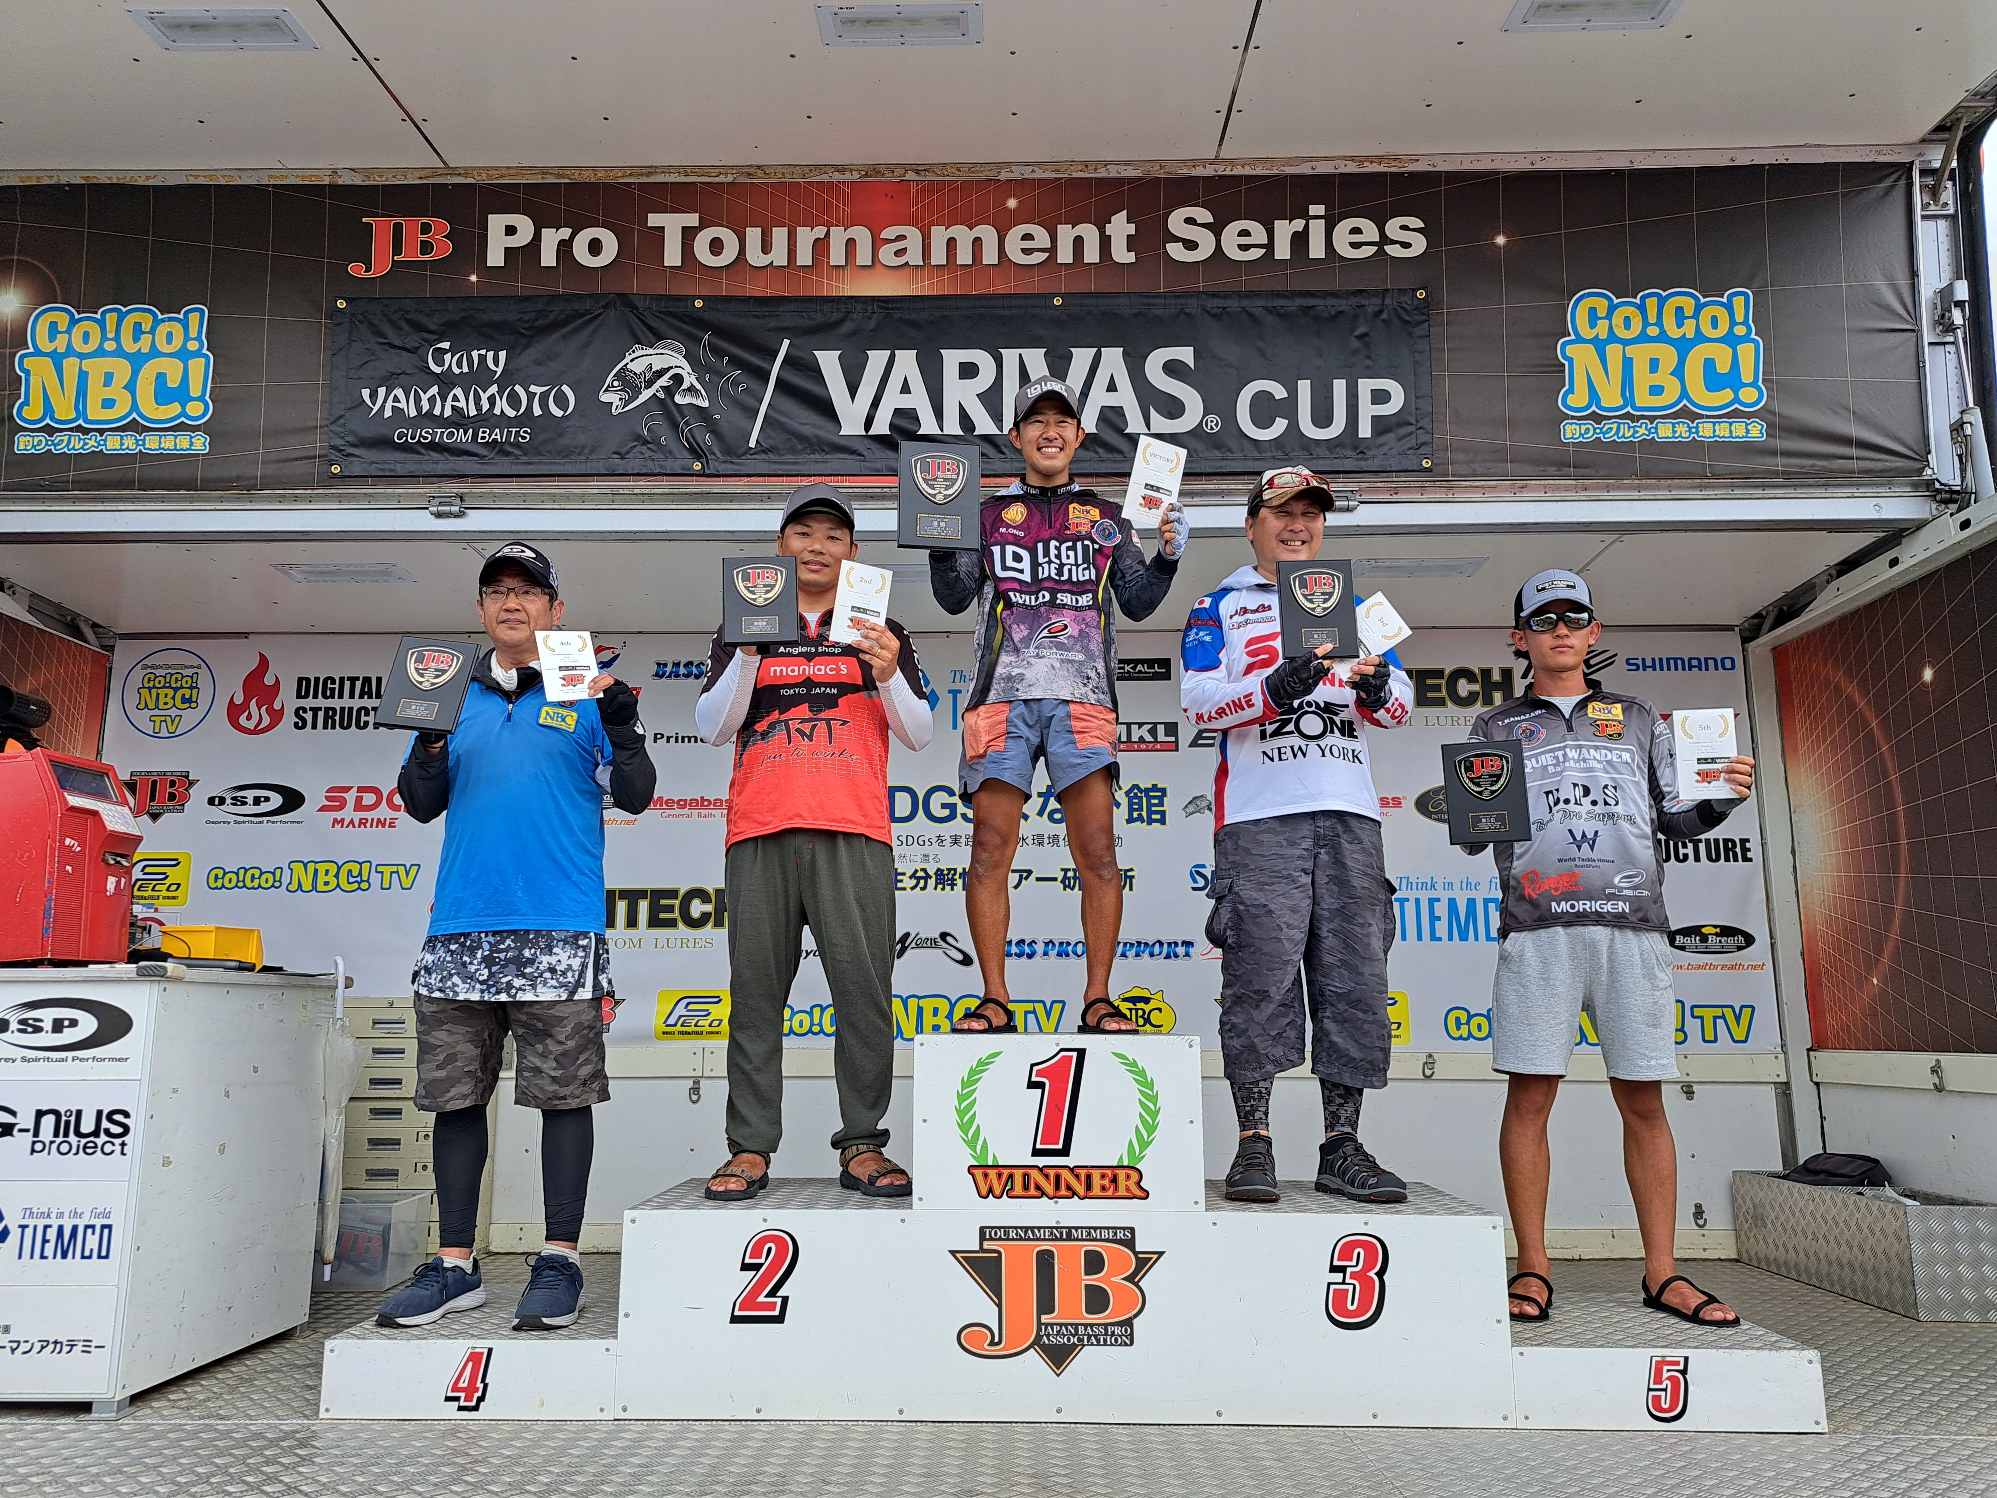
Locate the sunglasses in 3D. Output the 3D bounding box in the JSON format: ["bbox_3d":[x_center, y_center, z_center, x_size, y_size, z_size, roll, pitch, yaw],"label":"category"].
[{"bbox_3d":[1.375,-0.302,3.419,0.148,0.050,0.152,-3,-8,15],"label":"sunglasses"}]

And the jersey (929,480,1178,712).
[{"bbox_3d":[0.137,-0.385,3.484,0.611,0.592,0.330,1,-11,-3],"label":"jersey"}]

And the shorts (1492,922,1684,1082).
[{"bbox_3d":[1.384,0.578,3.293,0.410,0.420,0.270,-3,-11,16],"label":"shorts"}]

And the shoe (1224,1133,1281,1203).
[{"bbox_3d":[0.585,0.960,3.191,0.115,0.125,0.285,-2,-11,13],"label":"shoe"}]

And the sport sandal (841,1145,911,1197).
[{"bbox_3d":[-0.285,0.974,3.219,0.107,0.105,0.270,5,-12,-22],"label":"sport sandal"}]

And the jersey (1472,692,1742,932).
[{"bbox_3d":[1.424,0.136,3.327,0.580,0.630,0.360,-3,-11,15],"label":"jersey"}]

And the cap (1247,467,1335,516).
[{"bbox_3d":[0.738,-0.649,3.461,0.180,0.135,0.265,0,-6,0],"label":"cap"}]

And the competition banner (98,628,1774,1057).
[{"bbox_3d":[-0.304,0.317,5.097,6.160,1.545,0.020,0,-11,1],"label":"competition banner"}]

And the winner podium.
[{"bbox_3d":[0.144,1.056,3.197,3.075,0.778,0.607,0,-11,1],"label":"winner podium"}]

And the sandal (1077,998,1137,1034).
[{"bbox_3d":[0.263,0.637,3.293,0.100,0.085,0.260,5,-12,-23],"label":"sandal"}]

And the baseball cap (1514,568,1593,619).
[{"bbox_3d":[1.367,-0.407,3.424,0.178,0.138,0.262,-3,-5,16],"label":"baseball cap"}]

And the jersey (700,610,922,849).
[{"bbox_3d":[-0.450,-0.063,3.401,0.550,0.620,0.320,1,-11,-4],"label":"jersey"}]

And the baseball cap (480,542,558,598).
[{"bbox_3d":[-1.213,-0.459,3.496,0.175,0.130,0.260,1,-1,-6],"label":"baseball cap"}]

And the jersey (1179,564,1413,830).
[{"bbox_3d":[0.732,-0.129,3.411,0.528,0.652,0.380,0,-11,-2],"label":"jersey"}]

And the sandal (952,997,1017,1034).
[{"bbox_3d":[-0.032,0.638,3.299,0.100,0.085,0.260,-5,-12,26],"label":"sandal"}]

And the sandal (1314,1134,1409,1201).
[{"bbox_3d":[0.842,0.973,3.220,0.110,0.125,0.290,4,-12,-18],"label":"sandal"}]

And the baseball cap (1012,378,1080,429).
[{"bbox_3d":[0.126,-0.901,3.594,0.170,0.130,0.260,0,-1,-1],"label":"baseball cap"}]

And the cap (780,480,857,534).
[{"bbox_3d":[-0.449,-0.622,3.484,0.180,0.135,0.265,2,-5,-8],"label":"cap"}]

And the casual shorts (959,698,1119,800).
[{"bbox_3d":[0.101,-0.025,3.431,0.390,0.320,0.260,0,-11,1],"label":"casual shorts"}]

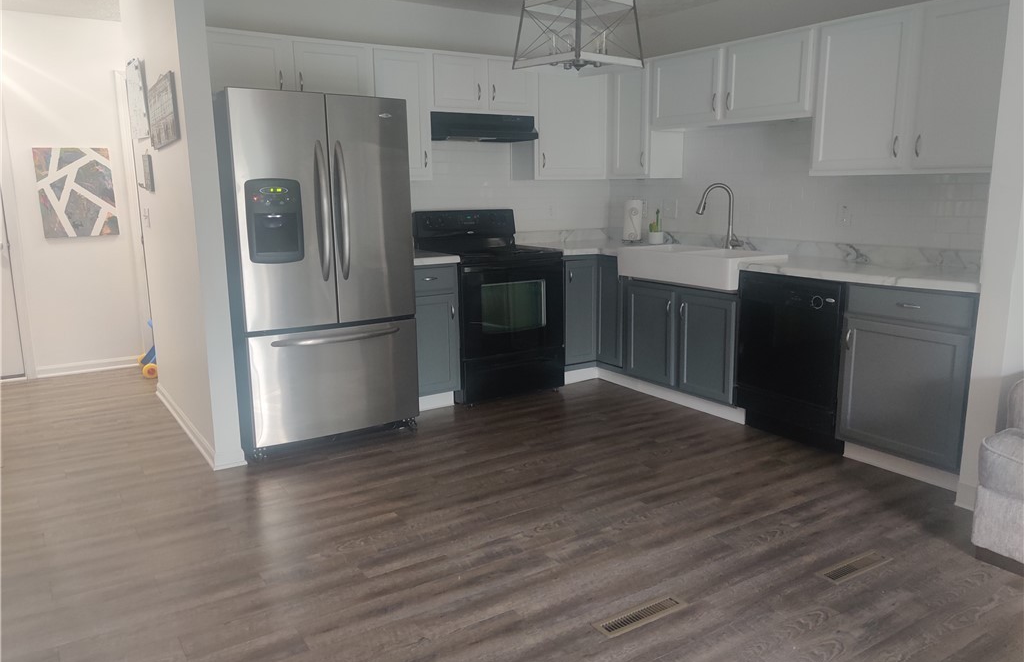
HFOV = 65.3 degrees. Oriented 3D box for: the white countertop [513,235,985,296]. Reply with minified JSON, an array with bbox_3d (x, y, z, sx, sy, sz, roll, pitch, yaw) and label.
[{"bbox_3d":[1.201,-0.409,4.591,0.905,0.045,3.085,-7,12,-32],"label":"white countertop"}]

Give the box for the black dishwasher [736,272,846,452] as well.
[{"bbox_3d":[1.649,0.115,4.240,0.610,0.875,0.625,-7,12,-32],"label":"black dishwasher"}]

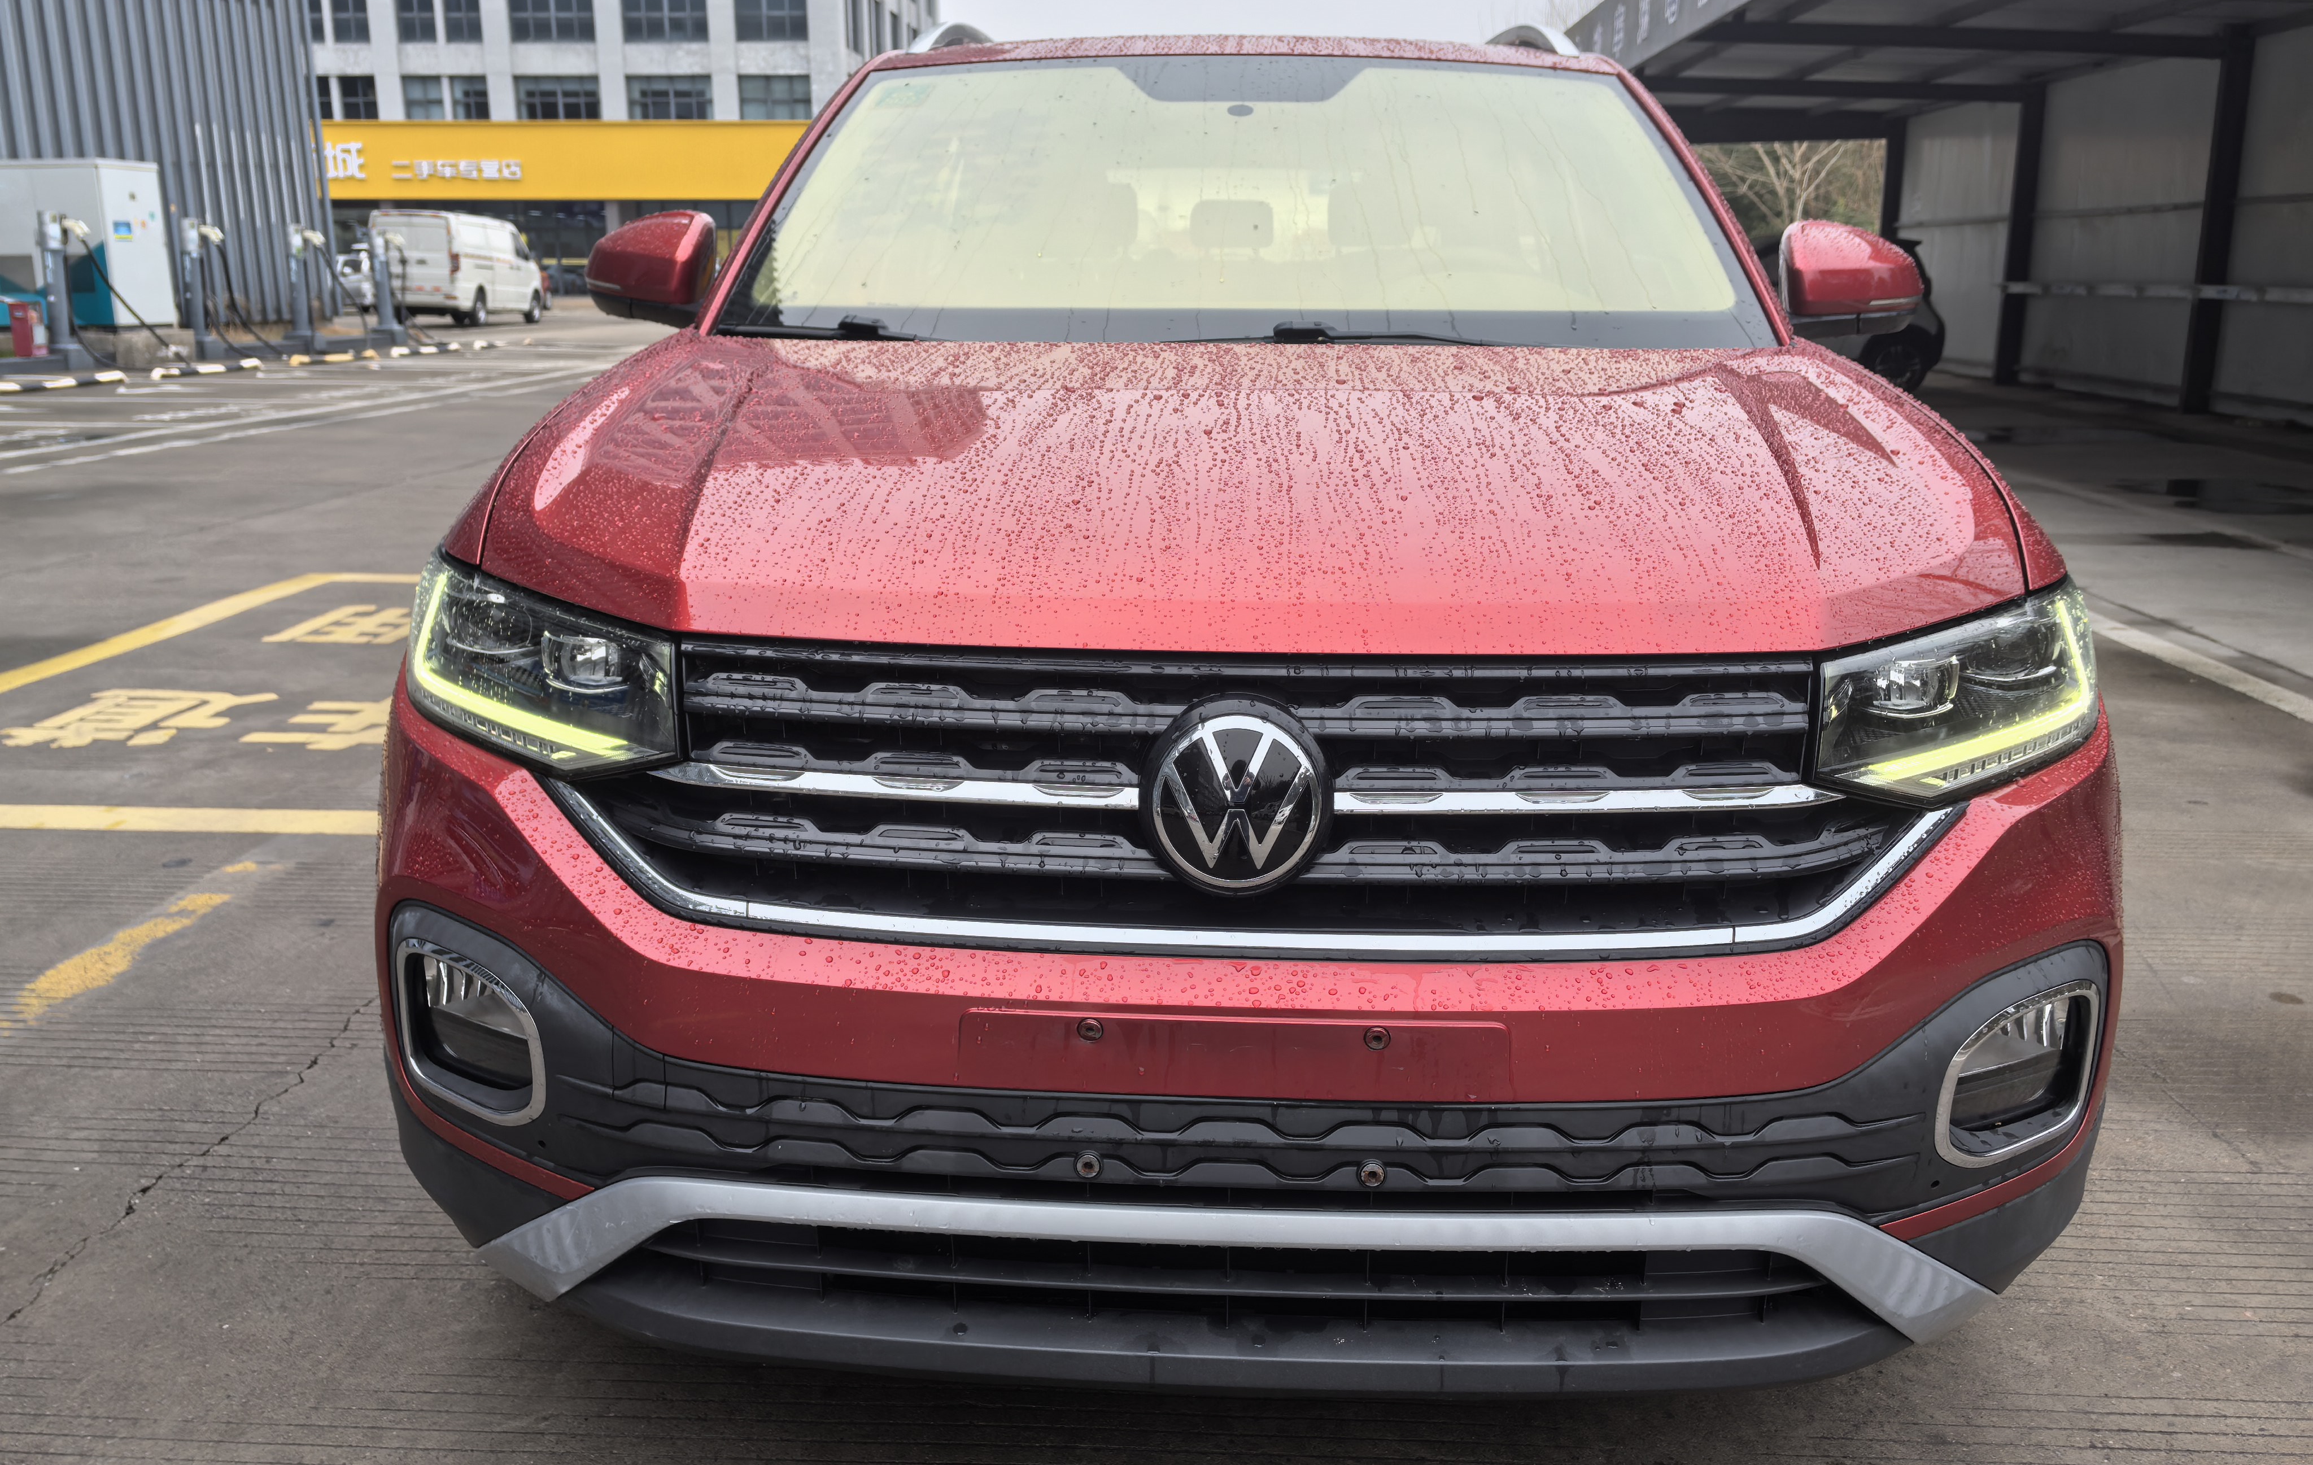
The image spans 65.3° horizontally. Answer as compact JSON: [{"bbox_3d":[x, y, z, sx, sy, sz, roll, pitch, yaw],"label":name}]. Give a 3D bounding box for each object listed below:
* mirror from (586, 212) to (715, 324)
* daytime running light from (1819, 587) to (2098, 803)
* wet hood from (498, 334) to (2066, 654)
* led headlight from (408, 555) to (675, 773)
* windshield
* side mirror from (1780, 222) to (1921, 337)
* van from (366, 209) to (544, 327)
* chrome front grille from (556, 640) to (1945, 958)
[{"bbox_3d":[-0.736,-0.681,2.651,0.200,0.165,0.145,1,14,2],"label":"mirror"},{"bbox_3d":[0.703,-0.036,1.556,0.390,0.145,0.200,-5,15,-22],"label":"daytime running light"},{"bbox_3d":[0.089,-0.286,1.856,1.500,0.230,1.080,1,14,2],"label":"wet hood"},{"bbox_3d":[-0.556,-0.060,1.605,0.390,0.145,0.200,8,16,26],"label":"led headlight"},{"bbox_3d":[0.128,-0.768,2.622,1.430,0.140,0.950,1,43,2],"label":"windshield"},{"bbox_3d":[0.991,-0.648,2.583,0.200,0.165,0.145,1,14,2],"label":"side mirror"},{"bbox_3d":[-13.577,-9.016,35.300,1.700,2.020,4.600,1,14,3],"label":"van"},{"bbox_3d":[0.065,0.046,1.403,1.140,0.235,0.170,1,14,2],"label":"chrome front grille"}]

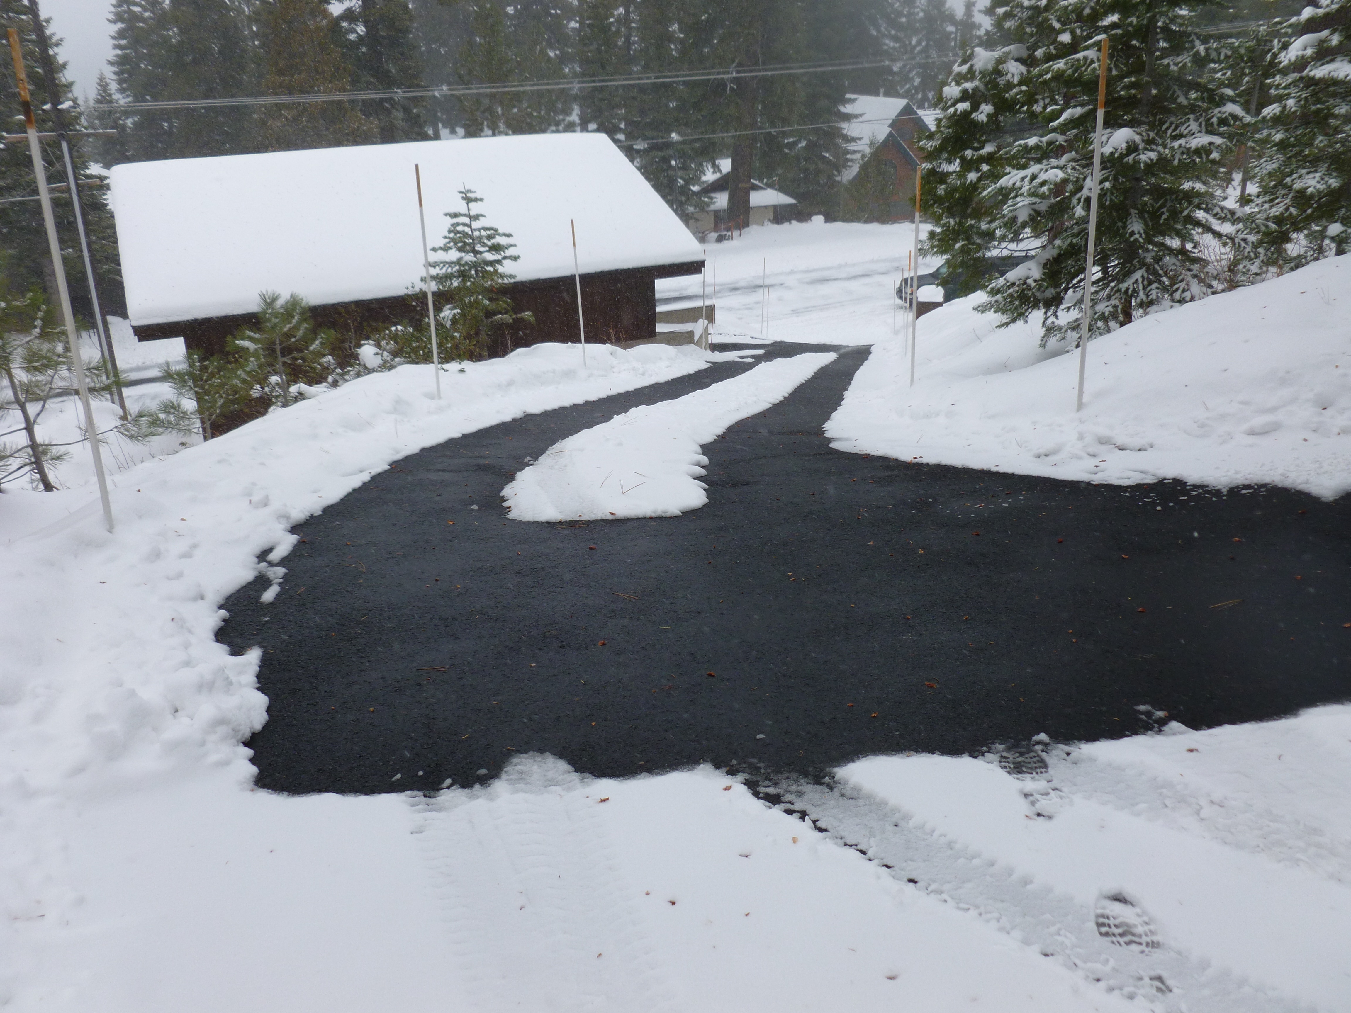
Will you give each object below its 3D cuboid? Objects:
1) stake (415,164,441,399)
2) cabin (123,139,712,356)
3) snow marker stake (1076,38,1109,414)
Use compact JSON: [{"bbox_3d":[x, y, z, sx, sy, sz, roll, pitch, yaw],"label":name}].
[{"bbox_3d":[-2.227,-1.992,9.871,0.040,2.100,0.040,-5,21,-12],"label":"stake"},{"bbox_3d":[-6.072,-5.252,23.666,10.297,4.746,9.490,-11,22,-22],"label":"cabin"},{"bbox_3d":[2.402,-1.559,6.313,0.040,2.100,0.040,4,22,20],"label":"snow marker stake"}]

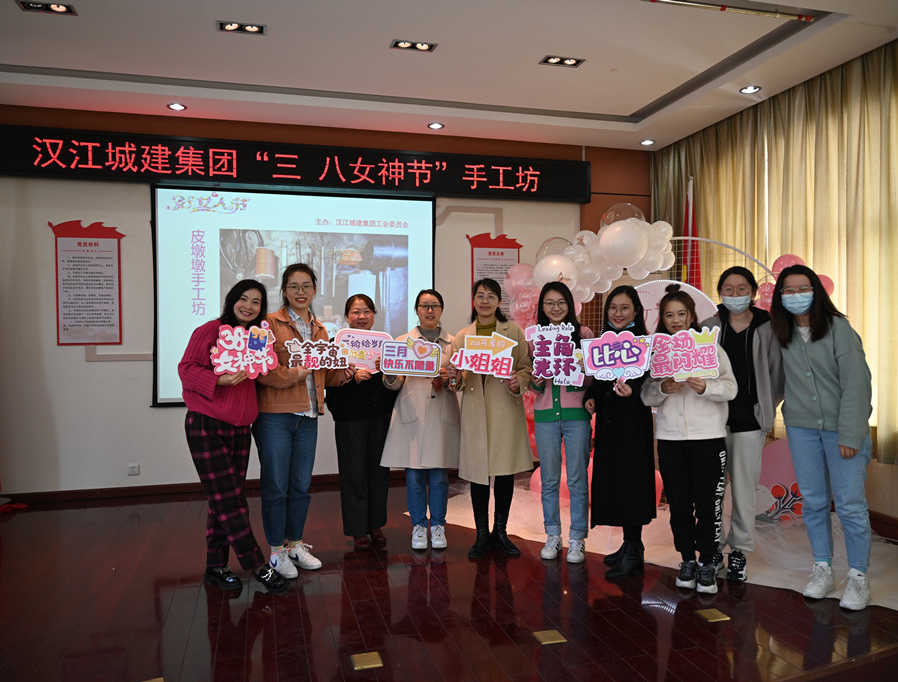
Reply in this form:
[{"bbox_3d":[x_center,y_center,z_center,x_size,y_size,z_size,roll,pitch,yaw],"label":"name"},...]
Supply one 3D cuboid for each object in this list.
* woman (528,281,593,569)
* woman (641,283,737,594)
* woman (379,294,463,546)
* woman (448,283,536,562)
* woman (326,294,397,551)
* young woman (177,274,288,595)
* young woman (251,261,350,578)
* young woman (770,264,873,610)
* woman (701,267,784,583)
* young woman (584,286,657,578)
[{"bbox_3d":[0.676,0.470,4.062,0.420,1.640,0.380,0,1,8],"label":"woman"},{"bbox_3d":[1.265,0.504,3.575,0.500,1.582,0.400,0,1,22],"label":"woman"},{"bbox_3d":[-0.172,0.485,4.279,0.480,1.611,0.400,0,1,-3],"label":"woman"},{"bbox_3d":[0.240,0.456,4.142,0.520,1.669,0.400,0,1,2],"label":"woman"},{"bbox_3d":[-0.546,0.500,4.260,0.480,1.584,0.400,0,1,-6],"label":"woman"},{"bbox_3d":[-1.146,0.489,3.628,0.540,1.635,0.420,-1,1,-20],"label":"young woman"},{"bbox_3d":[-0.861,0.428,3.929,0.520,1.743,0.440,-1,1,-26],"label":"young woman"},{"bbox_3d":[1.861,0.458,3.400,0.490,1.674,0.390,0,1,35],"label":"young woman"},{"bbox_3d":[1.612,0.439,3.749,0.470,1.702,0.360,0,1,22],"label":"woman"},{"bbox_3d":[0.989,0.488,3.913,0.430,1.605,0.400,0,1,26],"label":"young woman"}]

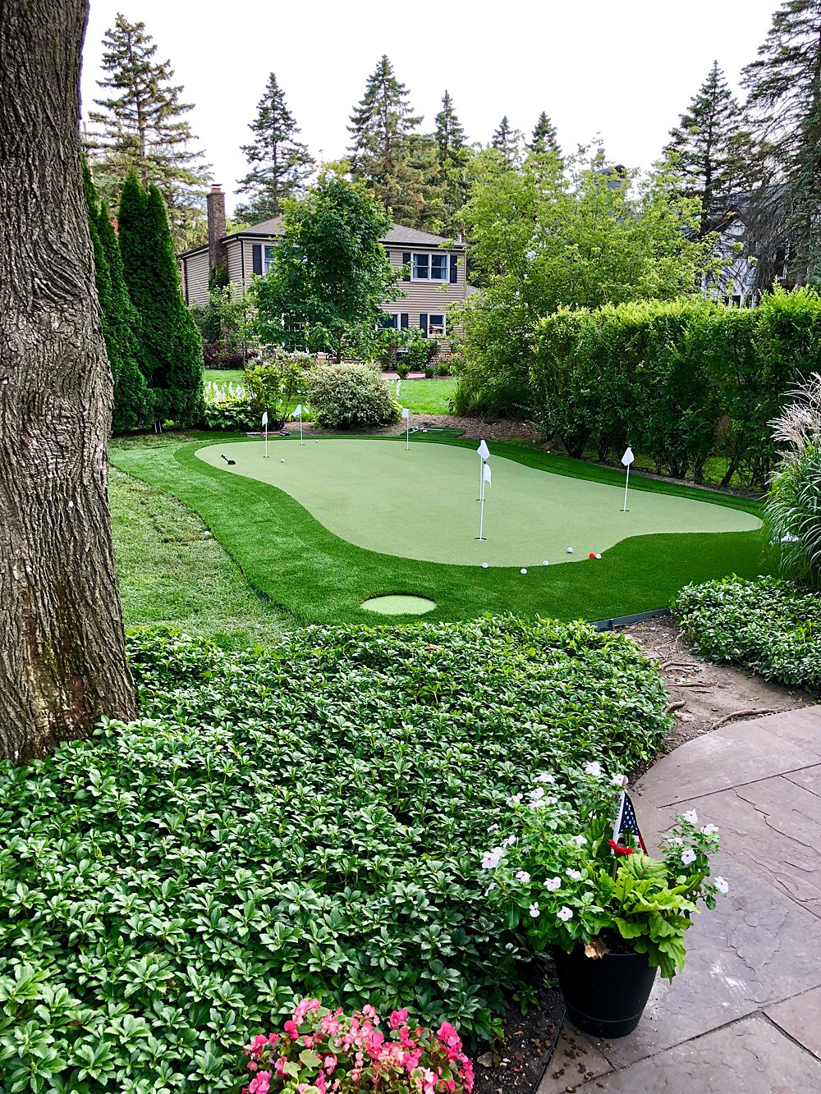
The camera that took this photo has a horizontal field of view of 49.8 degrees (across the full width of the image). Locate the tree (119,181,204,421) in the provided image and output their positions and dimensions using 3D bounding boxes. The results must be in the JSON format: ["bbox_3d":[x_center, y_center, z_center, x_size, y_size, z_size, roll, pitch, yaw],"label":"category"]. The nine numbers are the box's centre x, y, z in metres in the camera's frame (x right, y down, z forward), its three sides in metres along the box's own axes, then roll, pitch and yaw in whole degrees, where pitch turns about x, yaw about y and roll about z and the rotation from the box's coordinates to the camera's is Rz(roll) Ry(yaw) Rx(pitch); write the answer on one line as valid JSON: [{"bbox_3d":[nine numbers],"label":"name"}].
[{"bbox_3d":[-5.171,-5.081,18.362,1.774,4.970,1.600,0,13,0],"label":"tree"}]

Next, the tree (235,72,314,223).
[{"bbox_3d":[-9.865,-23.862,64.227,5.770,19.309,6.200,0,13,0],"label":"tree"}]

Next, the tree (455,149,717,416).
[{"bbox_3d":[4.370,-6.568,22.068,6.545,6.260,6.000,0,13,0],"label":"tree"}]

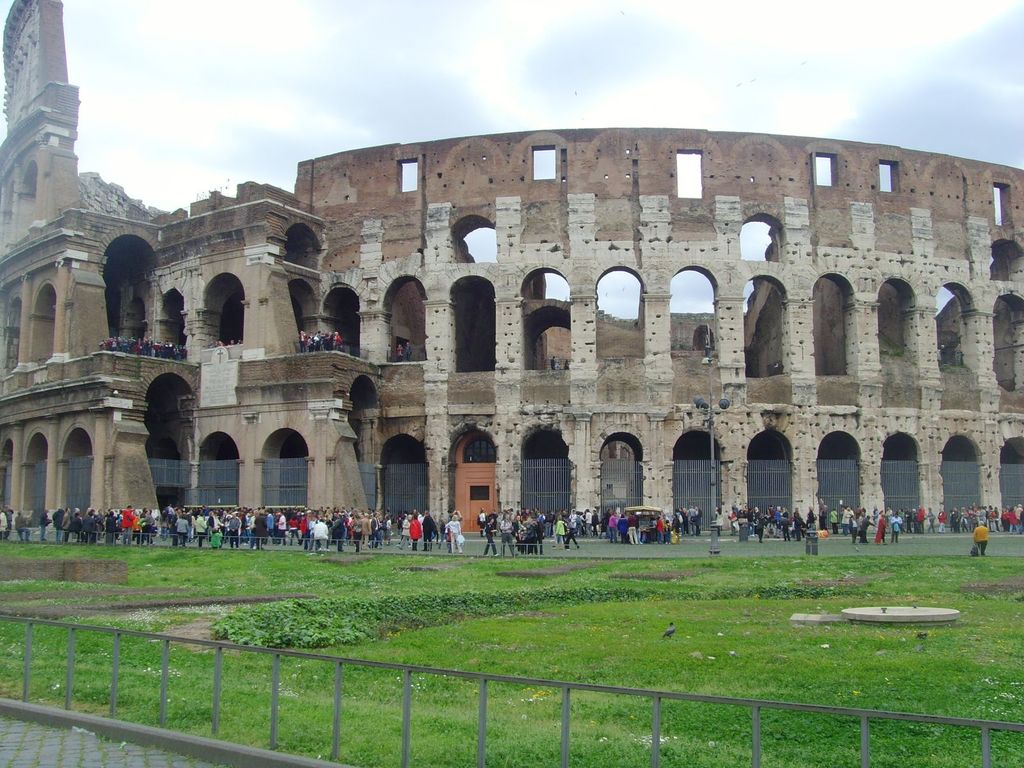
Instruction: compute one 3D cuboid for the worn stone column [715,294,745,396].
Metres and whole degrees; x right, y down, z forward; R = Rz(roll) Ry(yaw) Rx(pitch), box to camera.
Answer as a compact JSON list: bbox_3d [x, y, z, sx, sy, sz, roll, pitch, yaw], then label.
[{"bbox_3d":[18.452,-3.247,97.960,1.938,8.471,1.700,1,-6,-6],"label":"worn stone column"}]

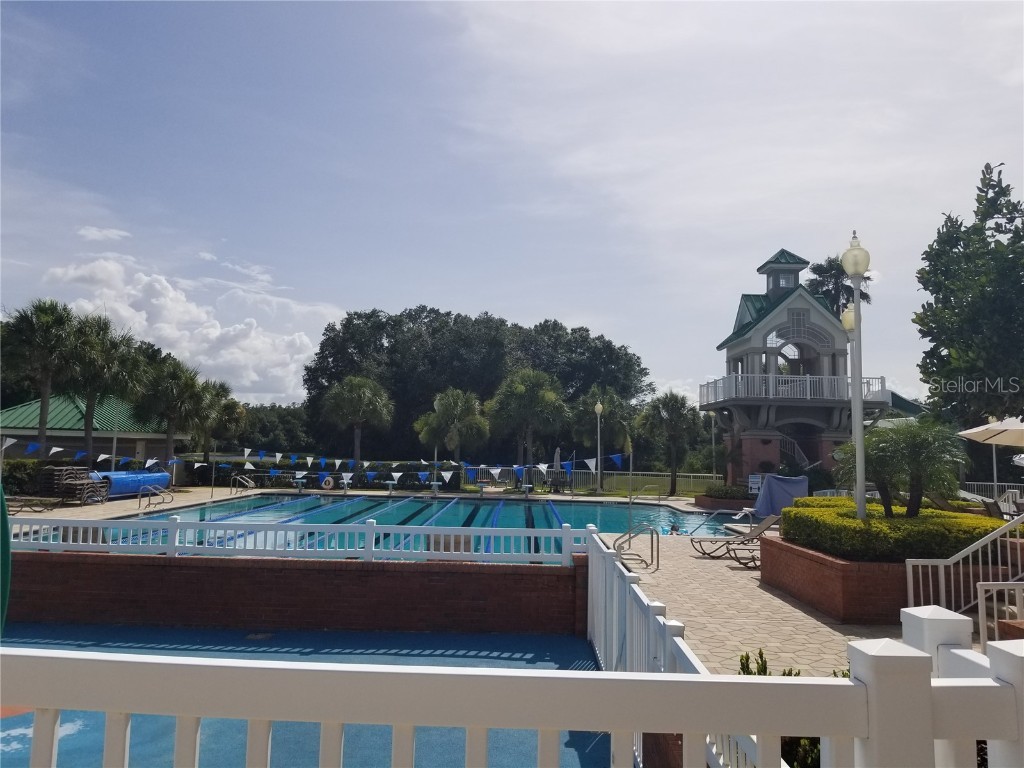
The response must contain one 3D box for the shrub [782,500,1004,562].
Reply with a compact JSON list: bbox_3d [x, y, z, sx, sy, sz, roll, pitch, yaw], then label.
[{"bbox_3d":[6.150,2.399,12.780,3.100,0.560,5.000,1,-5,1],"label":"shrub"}]

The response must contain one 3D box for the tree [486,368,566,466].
[{"bbox_3d":[0.800,2.487,42.438,4.420,6.720,4.420,1,-5,1],"label":"tree"}]

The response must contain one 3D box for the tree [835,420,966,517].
[{"bbox_3d":[6.509,1.650,12.842,2.208,2.080,2.208,1,-5,1],"label":"tree"}]

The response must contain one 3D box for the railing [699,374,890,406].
[{"bbox_3d":[14.104,0.480,40.063,7.110,1.240,7.000,1,-5,1],"label":"railing"}]

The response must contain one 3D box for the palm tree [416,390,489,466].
[{"bbox_3d":[-3.535,3.113,44.939,4.330,5.720,4.330,1,-5,1],"label":"palm tree"}]

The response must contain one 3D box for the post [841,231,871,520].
[{"bbox_3d":[5.307,0.123,11.778,0.430,5.040,0.430,1,-5,1],"label":"post"}]

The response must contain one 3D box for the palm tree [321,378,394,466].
[{"bbox_3d":[-8.663,2.650,42.517,4.124,6.160,4.124,1,-5,1],"label":"palm tree"}]

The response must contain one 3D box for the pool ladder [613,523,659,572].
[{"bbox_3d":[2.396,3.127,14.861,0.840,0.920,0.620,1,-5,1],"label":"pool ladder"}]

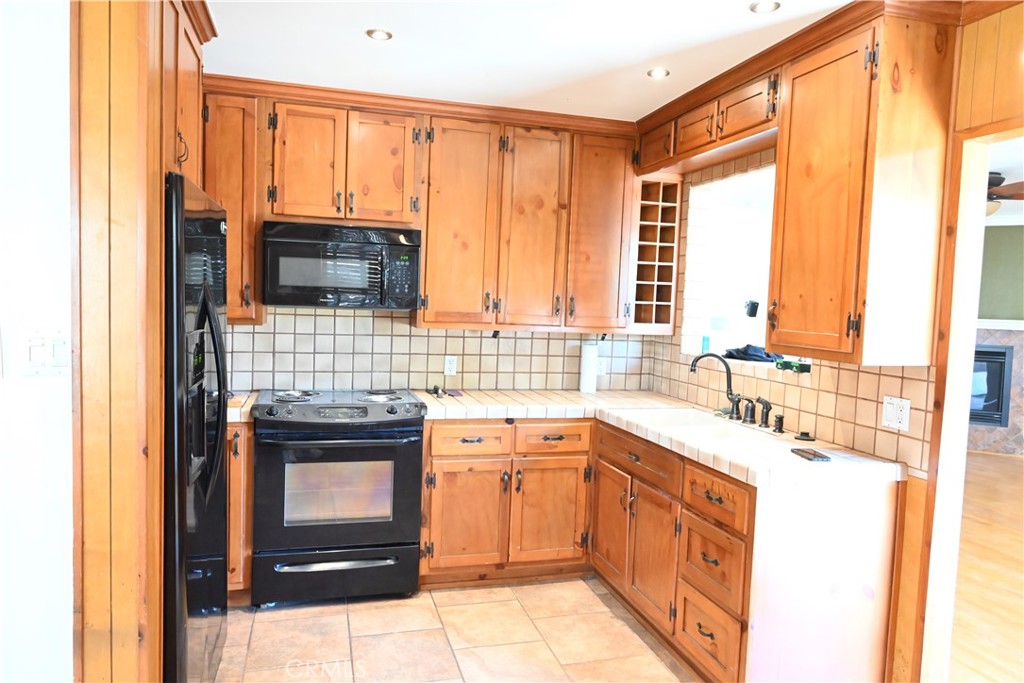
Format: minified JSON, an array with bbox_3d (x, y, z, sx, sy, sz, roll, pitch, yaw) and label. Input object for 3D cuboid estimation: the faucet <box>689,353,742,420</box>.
[{"bbox_3d":[0.971,0.210,3.220,0.260,0.305,0.062,2,3,-5],"label":"faucet"}]

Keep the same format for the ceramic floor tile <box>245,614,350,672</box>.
[{"bbox_3d":[-0.883,1.259,2.858,0.399,0.010,0.403,1,4,-16],"label":"ceramic floor tile"}]

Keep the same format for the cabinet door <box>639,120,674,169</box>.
[{"bbox_3d":[0.763,-1.029,3.581,0.022,0.186,0.345,1,4,-15],"label":"cabinet door"}]

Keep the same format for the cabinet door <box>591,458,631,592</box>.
[{"bbox_3d":[0.496,0.887,3.380,0.020,0.542,0.405,1,4,-16],"label":"cabinet door"}]

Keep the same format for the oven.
[{"bbox_3d":[-0.869,0.743,3.453,0.775,0.928,0.645,1,4,-15],"label":"oven"}]

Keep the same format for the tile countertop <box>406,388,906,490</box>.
[{"bbox_3d":[0.411,0.390,3.209,1.544,0.054,2.003,1,4,-16],"label":"tile countertop"}]

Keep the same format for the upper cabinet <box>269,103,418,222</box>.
[{"bbox_3d":[-0.867,-0.891,3.519,0.715,0.535,0.310,1,4,-15],"label":"upper cabinet"}]

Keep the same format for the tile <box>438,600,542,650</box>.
[{"bbox_3d":[-0.106,1.267,3.051,0.389,0.012,0.397,1,4,-15],"label":"tile"}]

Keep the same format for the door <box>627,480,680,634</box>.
[{"bbox_3d":[0.623,0.916,2.963,0.024,0.540,0.420,1,4,-16],"label":"door"}]

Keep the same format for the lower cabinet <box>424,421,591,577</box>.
[{"bbox_3d":[-0.089,0.760,3.703,0.865,0.783,0.585,1,4,-15],"label":"lower cabinet"}]

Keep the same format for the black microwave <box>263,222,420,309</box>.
[{"bbox_3d":[-0.897,-0.388,3.623,0.764,0.405,0.391,1,4,-16],"label":"black microwave"}]

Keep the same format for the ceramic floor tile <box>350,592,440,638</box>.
[{"bbox_3d":[-0.549,1.253,3.154,0.402,0.010,0.402,1,4,-16],"label":"ceramic floor tile"}]

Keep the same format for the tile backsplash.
[{"bbox_3d":[-0.327,0.056,4.020,2.533,0.462,0.011,1,4,-16],"label":"tile backsplash"}]

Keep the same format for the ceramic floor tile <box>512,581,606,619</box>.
[{"bbox_3d":[0.225,1.269,3.372,0.393,0.010,0.396,1,4,-16],"label":"ceramic floor tile"}]

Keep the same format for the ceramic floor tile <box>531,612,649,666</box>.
[{"bbox_3d":[0.334,1.296,2.986,0.393,0.010,0.405,1,4,-16],"label":"ceramic floor tile"}]

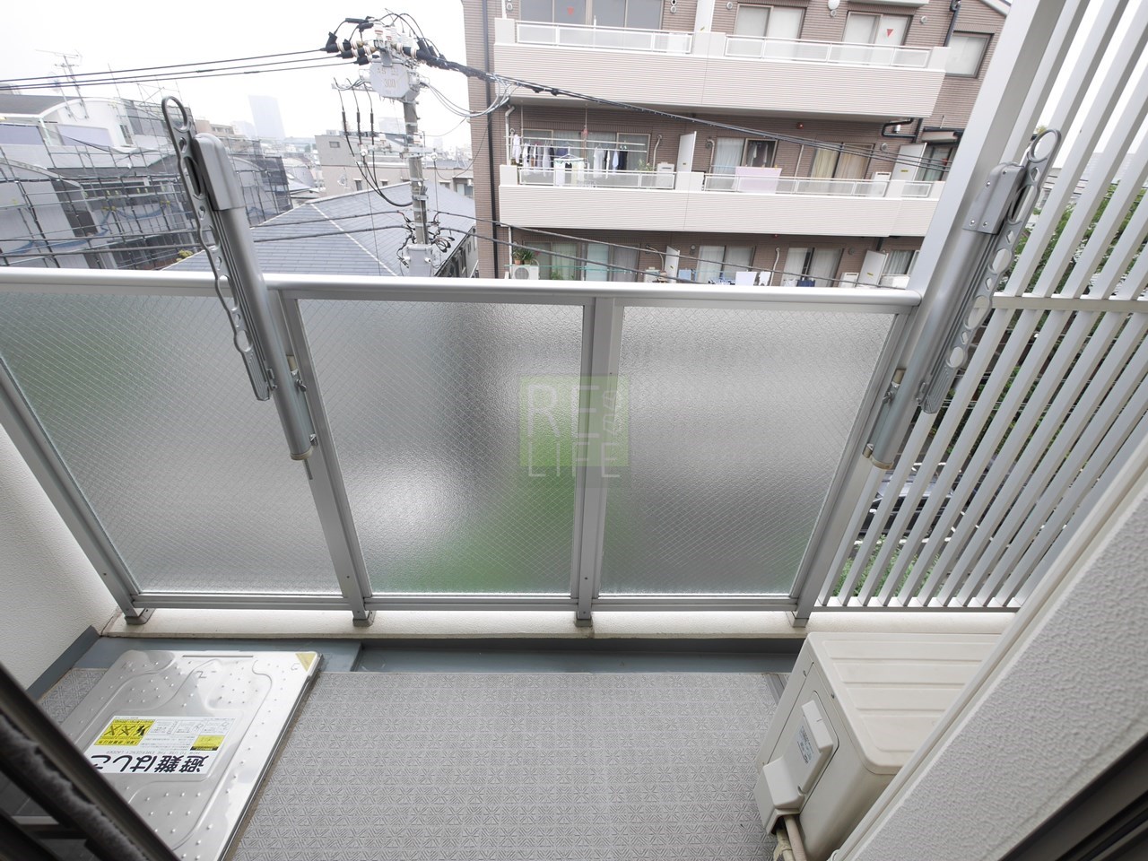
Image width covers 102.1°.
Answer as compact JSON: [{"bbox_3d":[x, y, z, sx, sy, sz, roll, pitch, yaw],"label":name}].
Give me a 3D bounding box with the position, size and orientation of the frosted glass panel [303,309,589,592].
[{"bbox_3d":[-0.337,0.129,1.375,0.700,1.020,0.020,1,29,-2],"label":"frosted glass panel"}]

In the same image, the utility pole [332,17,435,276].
[{"bbox_3d":[-3.402,-2.849,10.274,1.450,9.300,1.100,-1,29,-5],"label":"utility pole"}]

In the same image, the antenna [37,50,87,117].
[{"bbox_3d":[-22.633,-15.630,20.992,1.500,2.400,0.550,-23,38,-37],"label":"antenna"}]

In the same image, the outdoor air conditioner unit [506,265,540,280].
[{"bbox_3d":[-1.426,-4.580,13.698,0.800,0.560,0.300,-1,29,-5],"label":"outdoor air conditioner unit"}]

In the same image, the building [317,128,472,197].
[{"bbox_3d":[-15.075,-23.148,45.382,14.300,9.400,9.000,-1,29,-5],"label":"building"}]

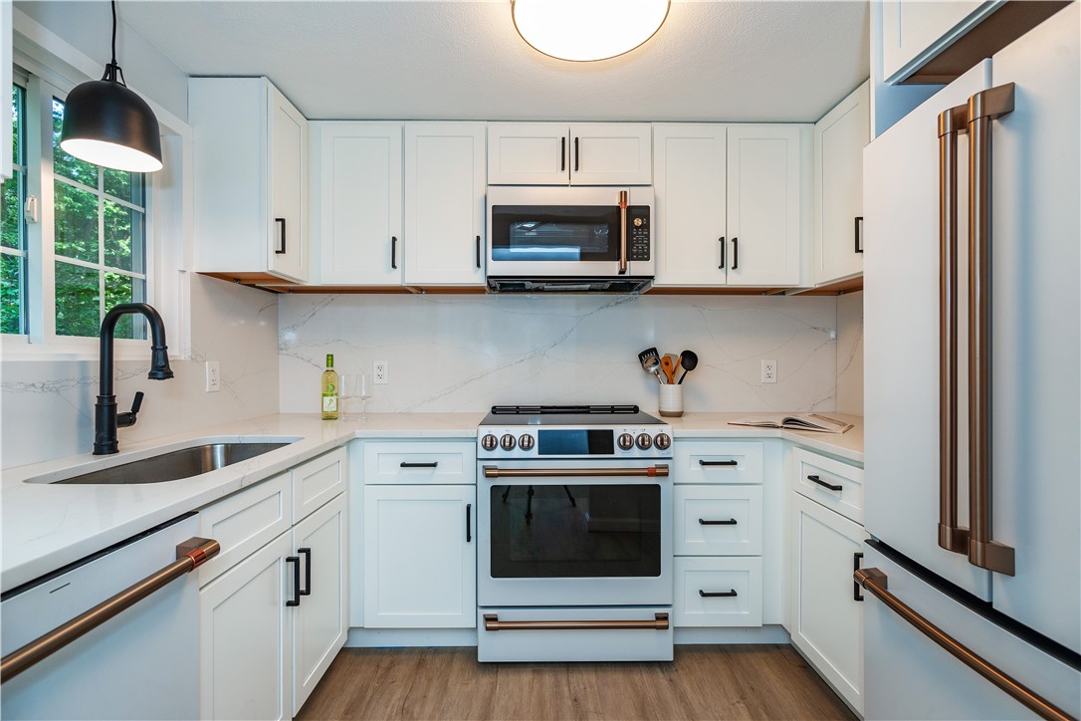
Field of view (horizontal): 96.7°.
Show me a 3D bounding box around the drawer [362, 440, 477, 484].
[{"bbox_3d":[-0.478,0.405,2.143,0.444,0.172,0.490,0,0,-1],"label":"drawer"}]

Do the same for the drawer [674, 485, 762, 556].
[{"bbox_3d":[0.706,0.640,2.160,0.362,0.282,0.490,0,0,-1],"label":"drawer"}]

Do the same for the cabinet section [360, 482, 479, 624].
[{"bbox_3d":[-0.474,0.765,2.165,0.445,0.565,0.570,0,0,0],"label":"cabinet section"}]

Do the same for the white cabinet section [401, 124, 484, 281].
[{"bbox_3d":[-0.437,-0.717,2.355,0.380,0.755,0.320,0,0,0],"label":"white cabinet section"}]

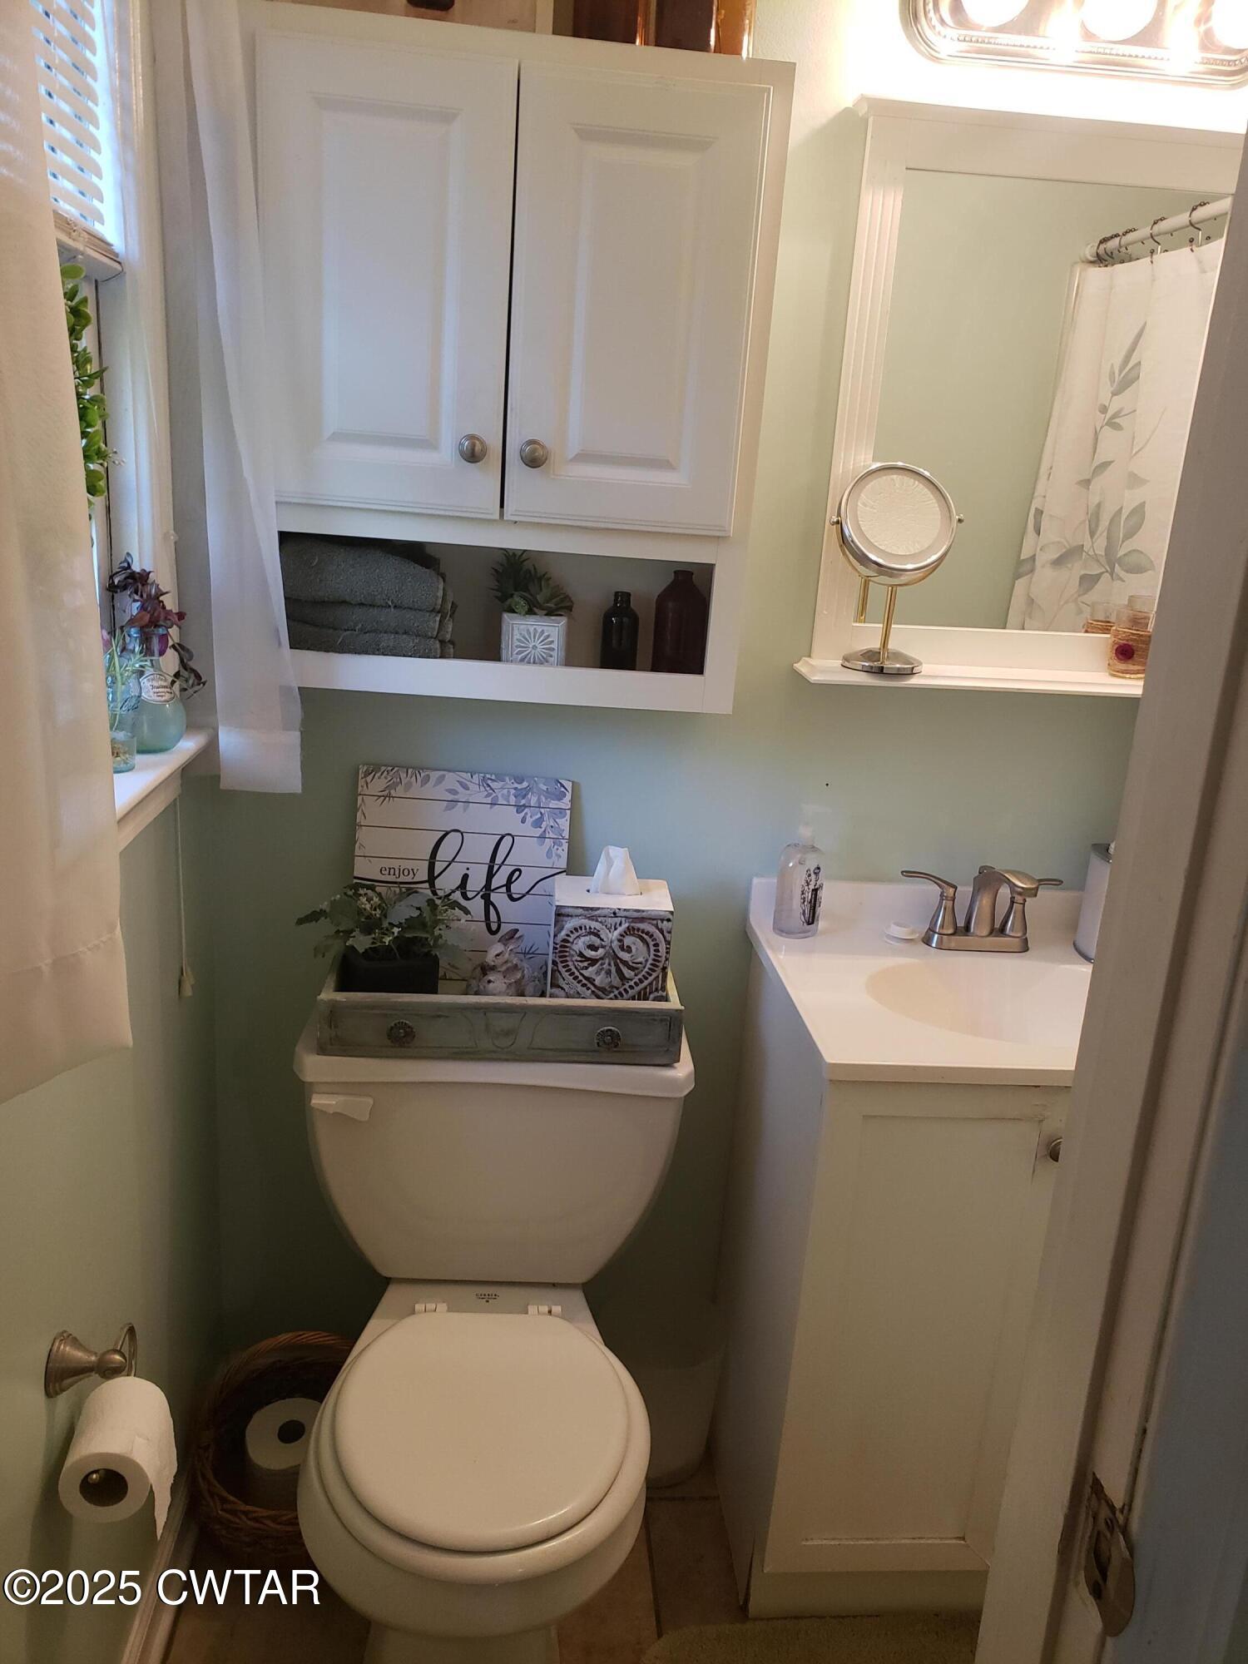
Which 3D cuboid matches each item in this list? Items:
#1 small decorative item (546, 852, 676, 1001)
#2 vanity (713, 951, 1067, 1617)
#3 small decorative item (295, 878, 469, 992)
[{"bbox_3d":[-0.021,0.130,1.646,0.147,0.221,0.138,2,18,-5],"label":"small decorative item"},{"bbox_3d":[0.476,0.596,1.751,0.605,0.802,0.445,2,18,-5],"label":"vanity"},{"bbox_3d":[-0.311,0.153,1.610,0.212,0.180,0.165,2,18,-5],"label":"small decorative item"}]

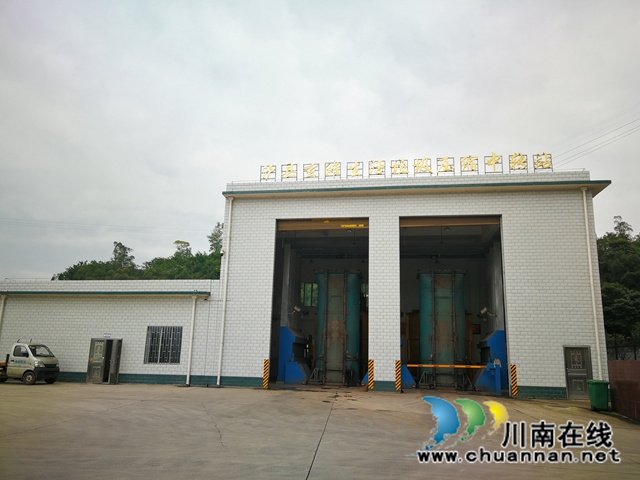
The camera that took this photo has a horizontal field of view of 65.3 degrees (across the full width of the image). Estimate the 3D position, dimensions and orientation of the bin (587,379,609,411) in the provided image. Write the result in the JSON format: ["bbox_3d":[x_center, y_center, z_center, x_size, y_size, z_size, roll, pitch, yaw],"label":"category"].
[{"bbox_3d":[10.370,5.776,18.594,0.575,1.020,0.700,-2,-12,18],"label":"bin"}]

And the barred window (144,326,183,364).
[{"bbox_3d":[-7.692,5.199,24.617,1.868,1.814,0.120,-1,-12,10],"label":"barred window"}]

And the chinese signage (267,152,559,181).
[{"bbox_3d":[3.916,-3.557,24.545,14.107,0.930,0.150,-1,-12,10],"label":"chinese signage"}]

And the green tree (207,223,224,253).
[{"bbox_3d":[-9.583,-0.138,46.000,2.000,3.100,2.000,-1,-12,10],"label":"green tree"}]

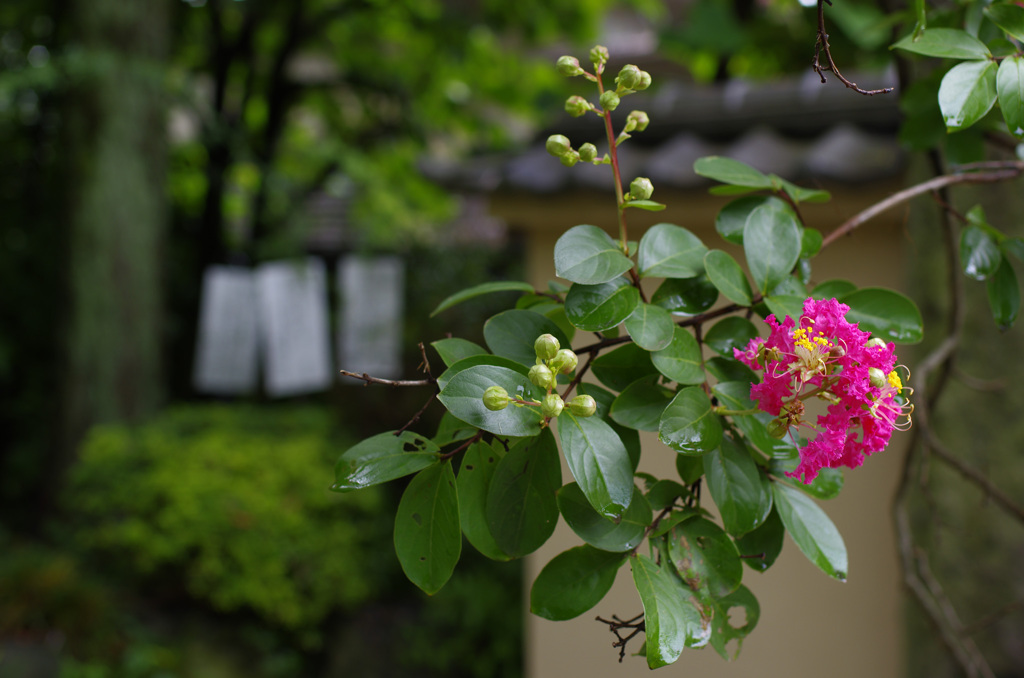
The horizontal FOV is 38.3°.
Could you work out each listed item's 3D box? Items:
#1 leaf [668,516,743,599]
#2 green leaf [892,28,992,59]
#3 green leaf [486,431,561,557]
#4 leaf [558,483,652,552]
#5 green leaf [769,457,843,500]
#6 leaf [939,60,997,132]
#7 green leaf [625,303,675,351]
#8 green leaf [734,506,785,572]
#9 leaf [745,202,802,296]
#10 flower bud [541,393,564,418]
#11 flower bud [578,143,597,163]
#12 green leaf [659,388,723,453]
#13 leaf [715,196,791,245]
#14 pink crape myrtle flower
[{"bbox_3d":[0.085,0.096,0.647,0.031,0.039,0.008,-28,-11,-23],"label":"leaf"},{"bbox_3d":[0.178,-0.122,0.610,0.046,0.019,0.006,1,-42,-15],"label":"green leaf"},{"bbox_3d":[0.007,0.057,0.557,0.025,0.052,0.007,13,-6,8],"label":"green leaf"},{"bbox_3d":[0.043,0.082,0.680,0.047,0.030,0.010,21,-19,-3],"label":"leaf"},{"bbox_3d":[0.120,0.057,0.600,0.030,0.006,0.019,10,47,24],"label":"green leaf"},{"bbox_3d":[0.226,-0.120,0.731,0.027,0.042,0.009,26,-19,25],"label":"leaf"},{"bbox_3d":[0.058,-0.005,0.626,0.020,0.025,0.007,-7,-30,-4],"label":"green leaf"},{"bbox_3d":[0.095,0.071,0.562,0.019,0.037,0.007,4,-8,7],"label":"green leaf"},{"bbox_3d":[0.105,-0.036,0.595,0.023,0.044,0.007,9,-27,6],"label":"leaf"},{"bbox_3d":[0.015,0.026,0.560,0.009,0.009,0.009,0,-24,0],"label":"flower bud"},{"bbox_3d":[0.033,-0.083,0.654,0.009,0.009,0.009,-14,-47,14],"label":"flower bud"},{"bbox_3d":[0.081,0.037,0.669,0.035,0.009,0.029,-28,49,-30],"label":"green leaf"},{"bbox_3d":[0.102,-0.051,0.620,0.038,0.021,0.006,-15,-33,-18],"label":"leaf"},{"bbox_3d":[0.115,0.019,0.545,0.062,0.066,0.052,0,0,-6],"label":"pink crape myrtle flower"}]

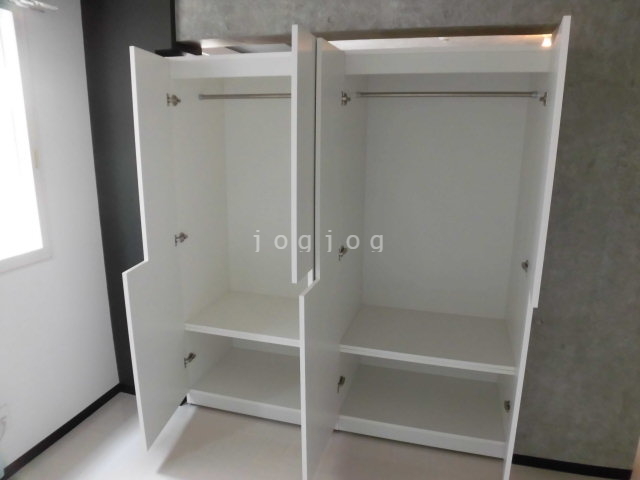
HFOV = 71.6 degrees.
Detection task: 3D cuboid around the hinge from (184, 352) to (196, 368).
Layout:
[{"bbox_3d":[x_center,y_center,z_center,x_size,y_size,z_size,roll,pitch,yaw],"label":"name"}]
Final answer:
[{"bbox_3d":[-0.752,0.700,2.576,0.032,0.060,0.075,4,14,14],"label":"hinge"}]

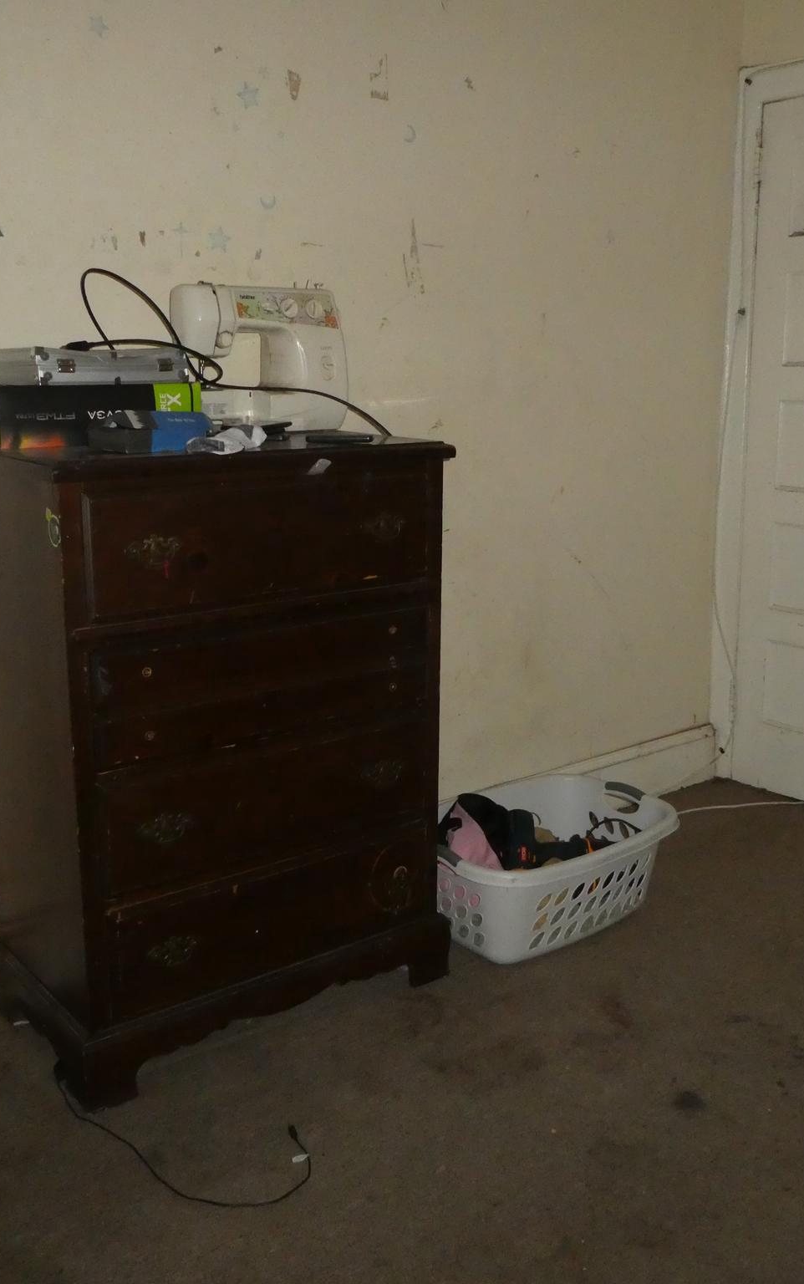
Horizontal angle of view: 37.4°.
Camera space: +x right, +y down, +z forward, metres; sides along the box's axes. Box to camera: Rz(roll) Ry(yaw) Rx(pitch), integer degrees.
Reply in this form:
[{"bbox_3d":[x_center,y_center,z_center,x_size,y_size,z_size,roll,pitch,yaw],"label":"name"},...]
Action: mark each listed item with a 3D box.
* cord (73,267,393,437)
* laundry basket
[{"bbox_3d":[-0.307,-0.524,2.222,0.617,0.309,0.194,-9,15,-35],"label":"cord"},{"bbox_3d":[0.308,0.521,2.753,0.665,0.215,0.478,-11,16,-40],"label":"laundry basket"}]

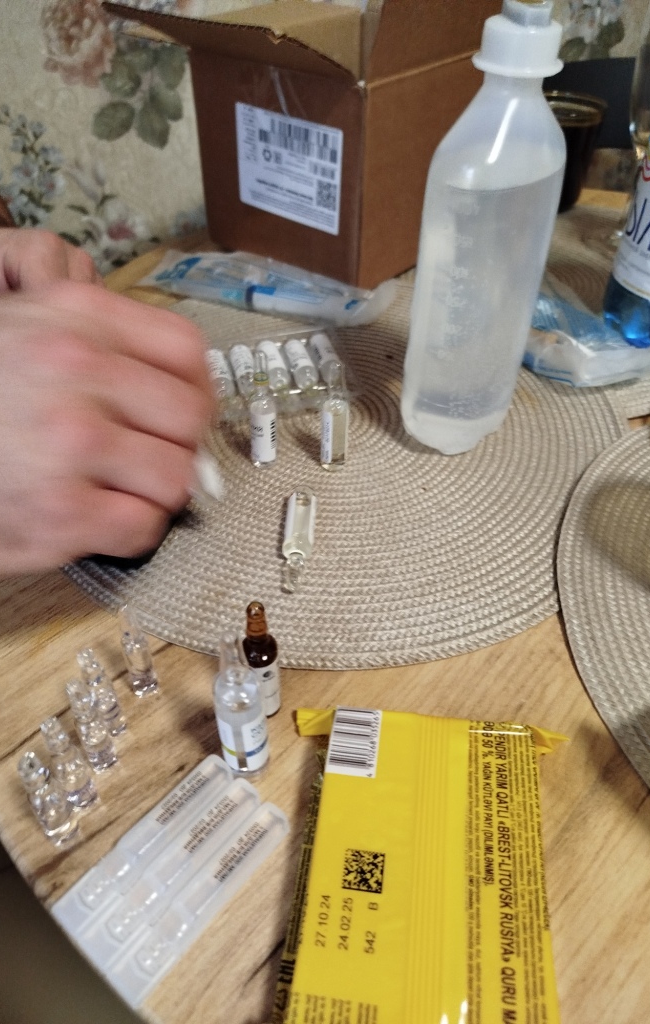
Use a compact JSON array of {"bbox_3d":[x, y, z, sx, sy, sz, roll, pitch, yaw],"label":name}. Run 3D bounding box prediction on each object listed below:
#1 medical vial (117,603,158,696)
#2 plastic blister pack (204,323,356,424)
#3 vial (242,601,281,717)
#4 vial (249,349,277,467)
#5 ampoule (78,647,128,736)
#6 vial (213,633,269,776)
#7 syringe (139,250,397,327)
[{"bbox_3d":[-0.080,0.058,0.300,0.011,0.056,0.011,0,43,0],"label":"medical vial"},{"bbox_3d":[-0.032,-0.100,0.495,0.097,0.017,0.090,-11,44,-12],"label":"plastic blister pack"},{"bbox_3d":[-0.026,0.059,0.291,0.015,0.068,0.015,0,43,0],"label":"vial"},{"bbox_3d":[-0.036,-0.060,0.408,0.015,0.076,0.015,0,43,0],"label":"vial"},{"bbox_3d":[-0.090,0.072,0.285,0.011,0.056,0.011,0,43,0],"label":"ampoule"},{"bbox_3d":[-0.032,0.072,0.267,0.018,0.081,0.018,0,43,0],"label":"vial"},{"bbox_3d":[-0.050,-0.188,0.585,0.208,0.022,0.060,16,45,16],"label":"syringe"}]

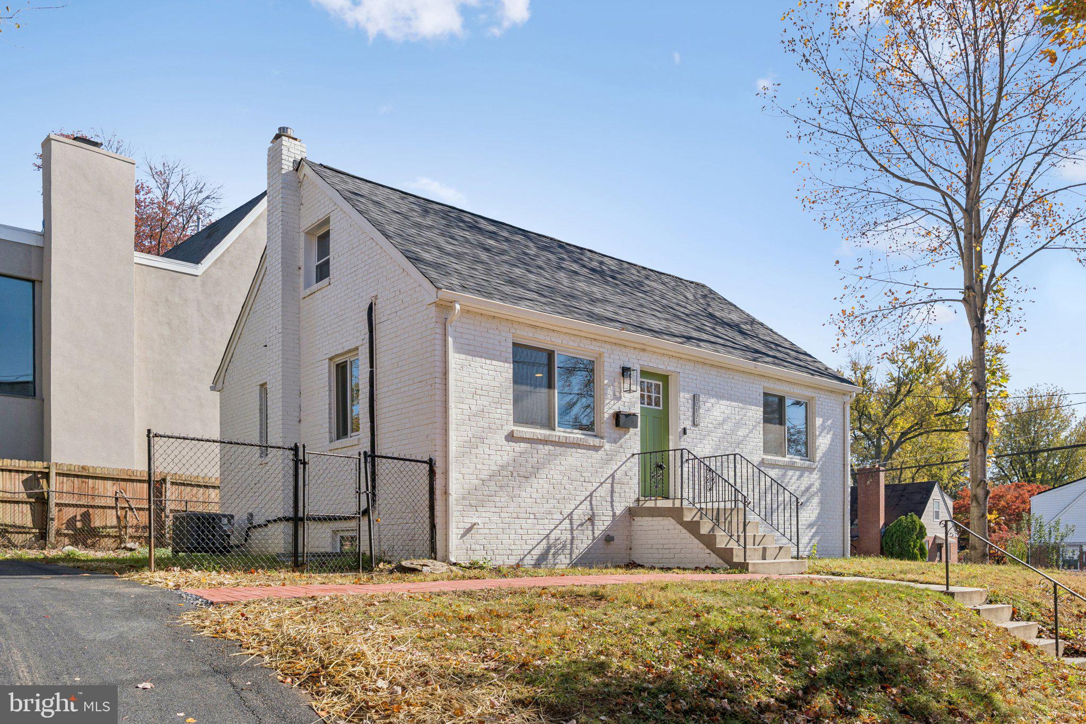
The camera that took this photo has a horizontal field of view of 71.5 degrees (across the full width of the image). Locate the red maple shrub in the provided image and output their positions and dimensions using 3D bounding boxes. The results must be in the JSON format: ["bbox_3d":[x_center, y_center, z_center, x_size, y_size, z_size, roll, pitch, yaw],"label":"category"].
[{"bbox_3d":[25.591,9.074,42.000,5.000,4.900,4.800,0,-10,0],"label":"red maple shrub"}]

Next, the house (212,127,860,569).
[{"bbox_3d":[-0.100,0.280,16.100,11.200,7.100,8.800,9,-13,-40],"label":"house"}]

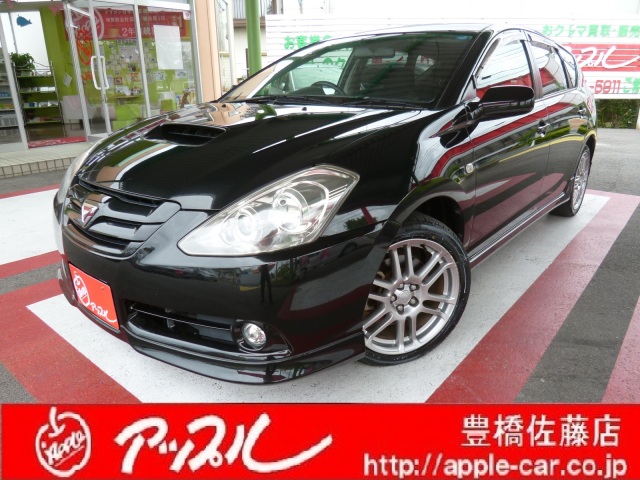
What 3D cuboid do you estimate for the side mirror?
[{"bbox_3d":[0.790,-0.593,1.896,0.240,0.150,0.130,14,24,38],"label":"side mirror"}]

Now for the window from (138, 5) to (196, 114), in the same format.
[{"bbox_3d":[-2.921,-3.374,8.816,0.060,2.307,1.119,17,25,42],"label":"window"}]

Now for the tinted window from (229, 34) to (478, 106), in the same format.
[{"bbox_3d":[0.168,-0.966,2.420,1.400,0.150,0.900,14,49,38],"label":"tinted window"}]

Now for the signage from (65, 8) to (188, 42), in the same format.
[{"bbox_3d":[-4.702,-5.350,11.091,0.030,0.672,3.170,17,25,42],"label":"signage"}]

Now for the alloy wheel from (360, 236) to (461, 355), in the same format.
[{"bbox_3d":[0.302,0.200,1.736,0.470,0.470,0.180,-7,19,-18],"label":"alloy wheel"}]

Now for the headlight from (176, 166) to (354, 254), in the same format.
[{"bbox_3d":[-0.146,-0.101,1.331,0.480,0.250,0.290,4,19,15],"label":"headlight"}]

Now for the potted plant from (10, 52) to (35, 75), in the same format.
[{"bbox_3d":[-7.064,-4.177,10.500,0.460,0.460,0.480,17,25,42],"label":"potted plant"}]

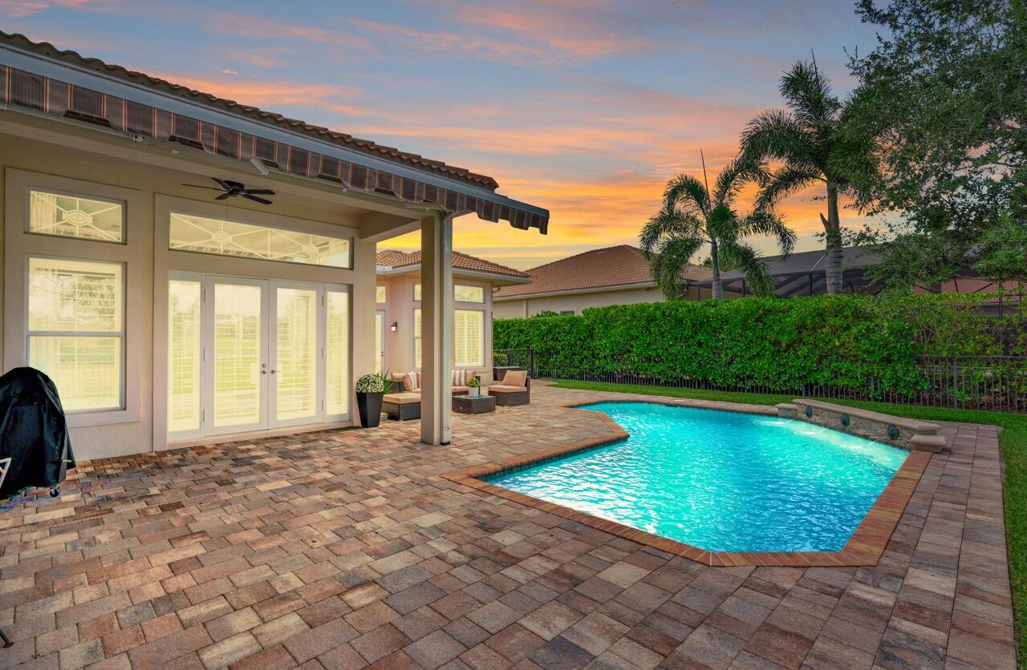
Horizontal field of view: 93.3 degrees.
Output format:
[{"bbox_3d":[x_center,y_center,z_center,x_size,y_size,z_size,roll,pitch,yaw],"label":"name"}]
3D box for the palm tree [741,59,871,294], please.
[{"bbox_3d":[9.133,-3.312,14.726,4.300,10.028,4.300,0,-1,44],"label":"palm tree"}]

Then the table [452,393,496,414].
[{"bbox_3d":[-0.870,1.511,10.619,0.681,0.305,0.681,0,-1,44],"label":"table"}]

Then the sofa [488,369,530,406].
[{"bbox_3d":[-0.096,1.275,11.951,0.731,0.800,0.711,0,-1,44],"label":"sofa"}]

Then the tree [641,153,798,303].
[{"bbox_3d":[6.908,-2.251,16.618,4.800,7.934,4.800,0,-1,44],"label":"tree"}]

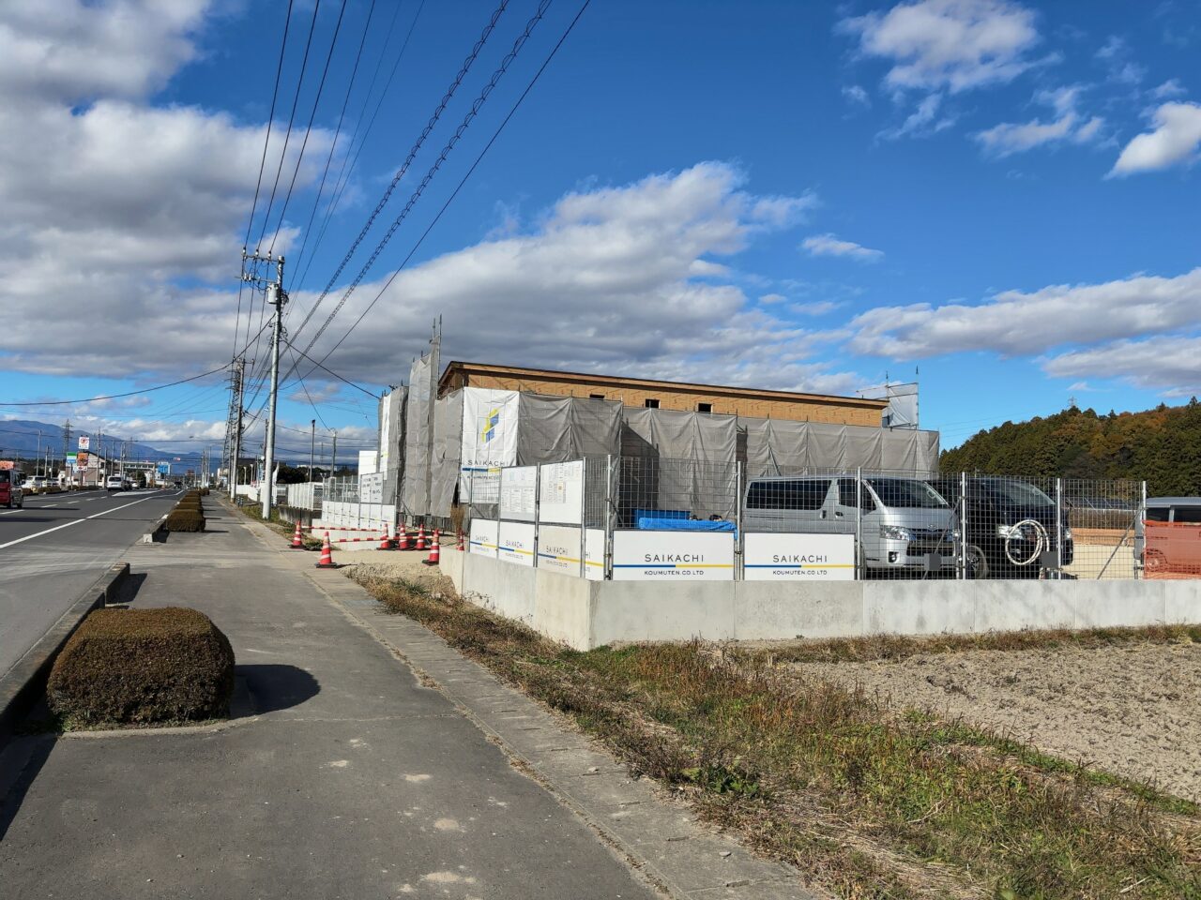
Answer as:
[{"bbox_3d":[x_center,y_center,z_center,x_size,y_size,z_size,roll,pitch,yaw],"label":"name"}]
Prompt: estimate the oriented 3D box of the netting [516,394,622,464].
[{"bbox_3d":[-1.040,0.275,29.692,3.620,4.075,0.200,3,-4,-21],"label":"netting"}]

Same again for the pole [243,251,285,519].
[{"bbox_3d":[-17.599,-3.365,46.102,2.250,13.713,0.600,3,-4,-24],"label":"pole"}]

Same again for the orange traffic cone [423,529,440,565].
[{"bbox_3d":[-3.313,1.934,18.121,0.400,0.700,0.400,3,-4,-24],"label":"orange traffic cone"}]

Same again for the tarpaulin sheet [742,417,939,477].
[{"bbox_3d":[10.020,1.035,36.872,9.544,4.075,0.250,3,-4,-21],"label":"tarpaulin sheet"}]

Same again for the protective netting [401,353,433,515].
[{"bbox_3d":[-6.677,-0.504,33.128,0.250,5.749,3.794,3,-4,-23],"label":"protective netting"}]

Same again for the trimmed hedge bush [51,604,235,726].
[{"bbox_3d":[-3.247,1.506,6.523,1.100,0.540,1.450,3,-4,-24],"label":"trimmed hedge bush"}]

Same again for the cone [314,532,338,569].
[{"bbox_3d":[-5.578,2.018,18.420,0.400,0.700,0.400,3,-4,-24],"label":"cone"}]

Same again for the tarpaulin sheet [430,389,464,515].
[{"bbox_3d":[-5.134,0.182,30.004,0.250,4.075,4.198,3,-4,-23],"label":"tarpaulin sheet"}]

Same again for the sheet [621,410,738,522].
[{"bbox_3d":[2.763,0.597,33.117,5.059,4.075,0.250,3,-4,-21],"label":"sheet"}]

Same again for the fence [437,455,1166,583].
[{"bbox_3d":[3.177,1.278,15.676,9.620,1.680,6.250,3,-4,-21],"label":"fence"}]

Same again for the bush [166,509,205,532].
[{"bbox_3d":[-14.755,2.541,32.166,1.220,0.670,1.500,3,-4,-24],"label":"bush"}]

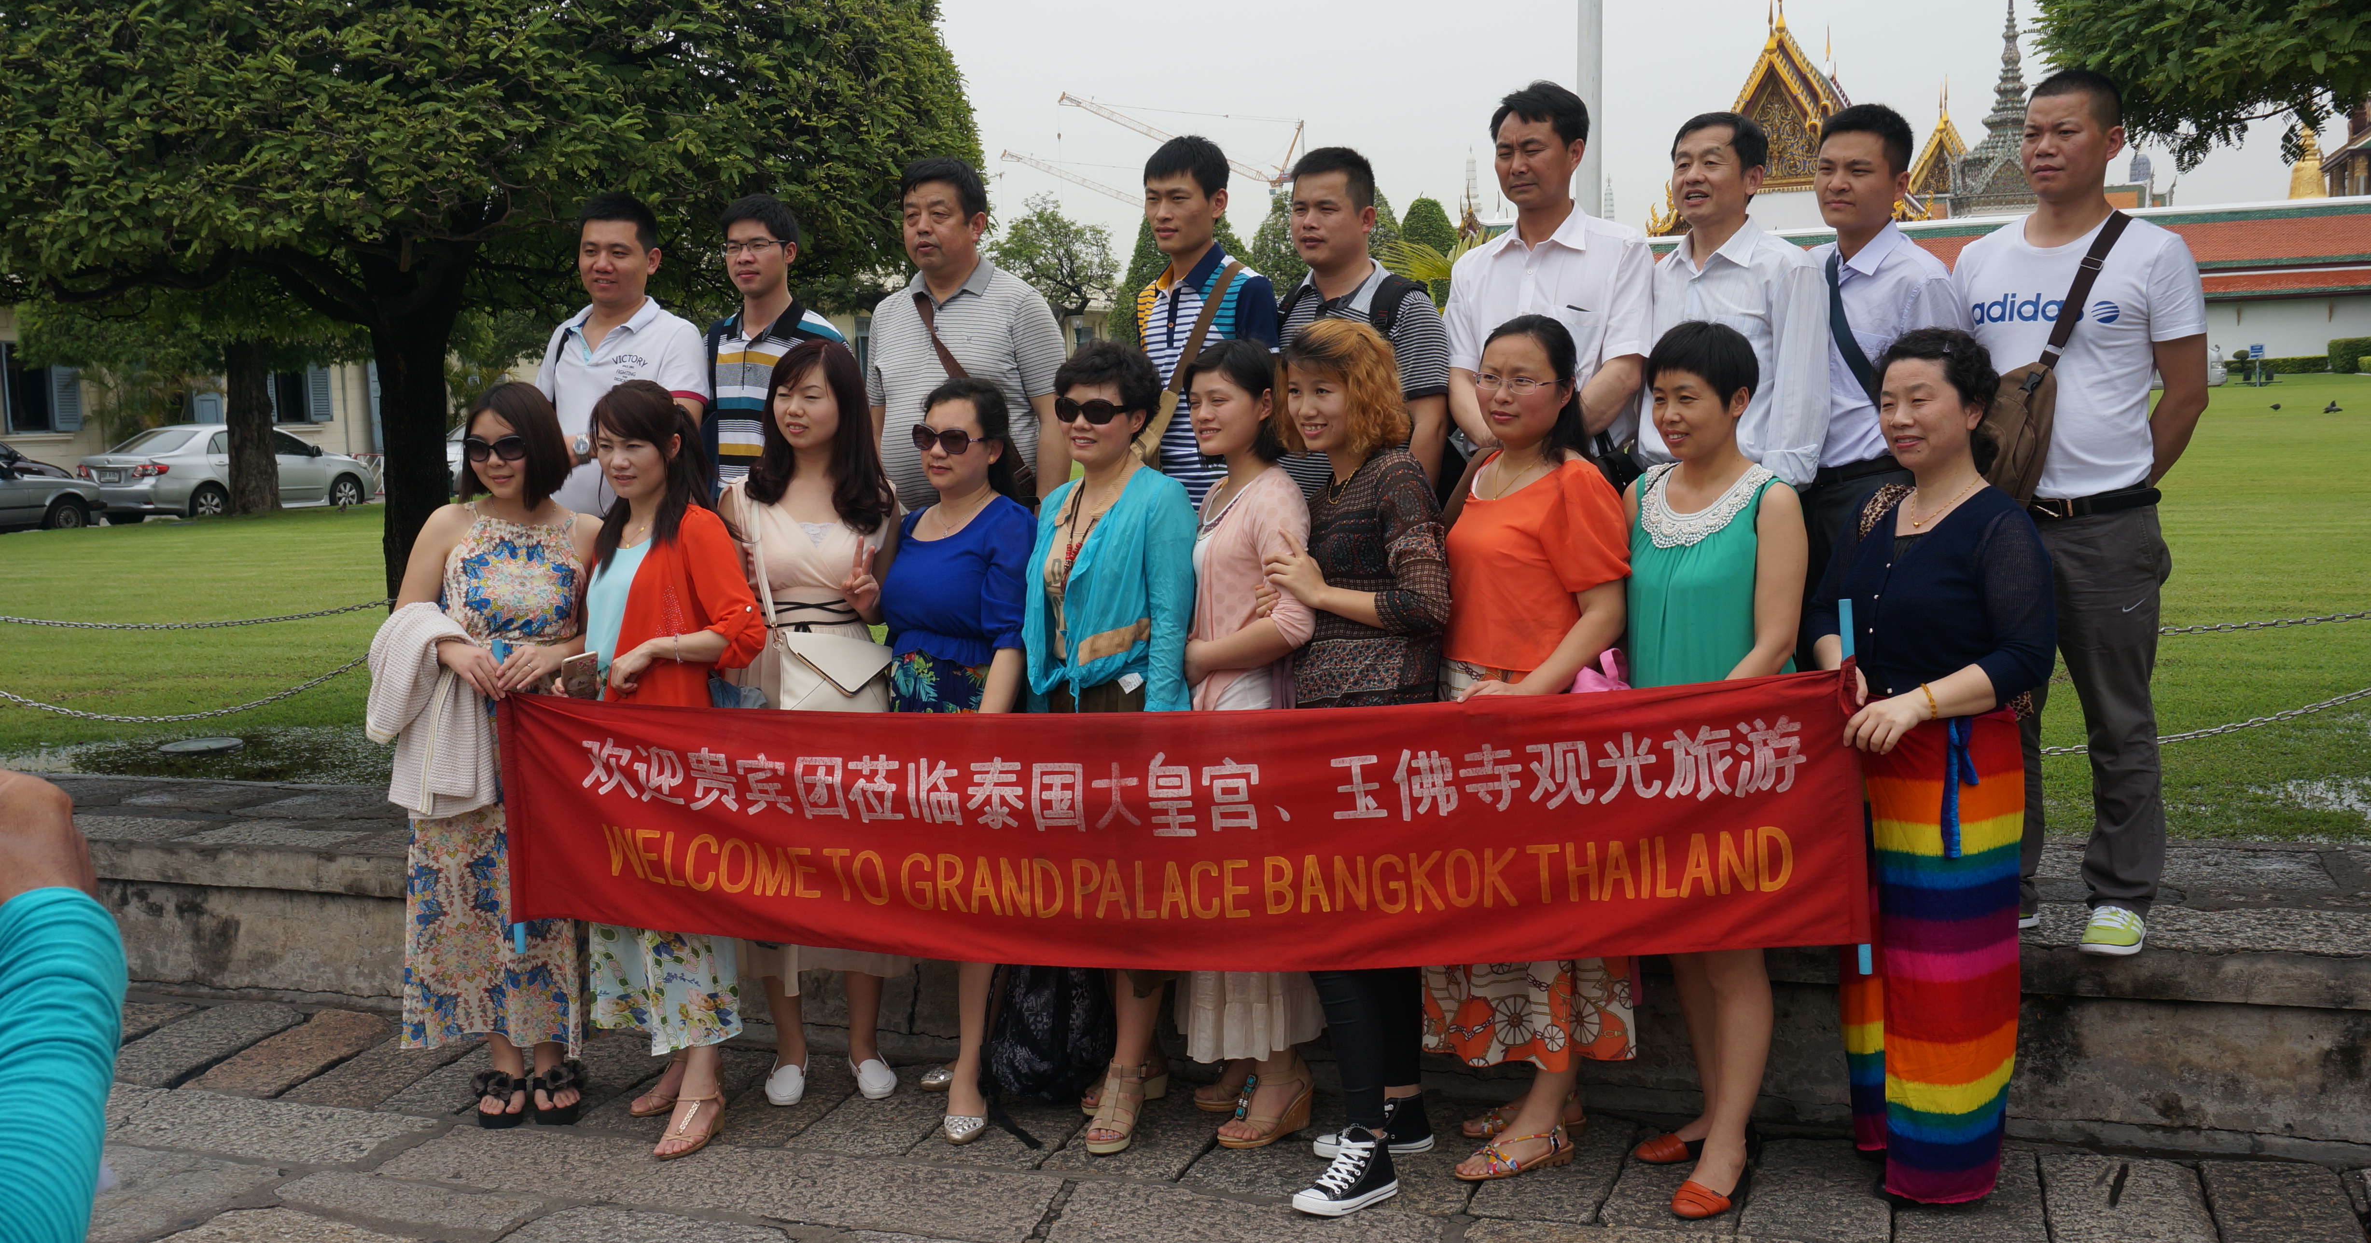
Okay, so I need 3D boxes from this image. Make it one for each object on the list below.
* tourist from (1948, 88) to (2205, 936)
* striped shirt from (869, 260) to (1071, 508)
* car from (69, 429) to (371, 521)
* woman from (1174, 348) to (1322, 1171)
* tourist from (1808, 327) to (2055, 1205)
[{"bbox_3d":[1.762,-0.222,4.026,0.490,1.700,0.330,3,8,38],"label":"tourist"},{"bbox_3d":[-0.525,-0.516,4.921,0.480,0.690,0.310,1,7,17],"label":"striped shirt"},{"bbox_3d":[-14.762,-2.353,31.833,1.760,1.470,4.540,2,7,24],"label":"car"},{"bbox_3d":[0.128,0.239,4.223,0.300,1.642,0.390,-8,9,-44],"label":"woman"},{"bbox_3d":[1.416,0.263,3.859,0.380,1.624,0.440,-8,9,-44],"label":"tourist"}]

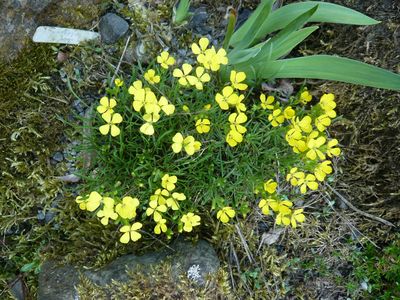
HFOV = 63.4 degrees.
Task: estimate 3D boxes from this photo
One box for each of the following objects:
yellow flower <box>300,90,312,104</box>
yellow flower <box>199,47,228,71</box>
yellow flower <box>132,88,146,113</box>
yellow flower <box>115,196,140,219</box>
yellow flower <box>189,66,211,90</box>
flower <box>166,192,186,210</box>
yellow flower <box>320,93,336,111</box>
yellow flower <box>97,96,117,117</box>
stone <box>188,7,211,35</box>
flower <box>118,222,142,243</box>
[{"bbox_3d":[0.153,-0.075,0.465,0.018,0.014,0.021,0,82,10],"label":"yellow flower"},{"bbox_3d":[0.021,-0.140,0.495,0.046,0.018,0.032,0,62,-1],"label":"yellow flower"},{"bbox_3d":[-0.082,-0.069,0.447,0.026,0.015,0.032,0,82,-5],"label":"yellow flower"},{"bbox_3d":[-0.094,0.076,0.423,0.033,0.016,0.030,0,75,0],"label":"yellow flower"},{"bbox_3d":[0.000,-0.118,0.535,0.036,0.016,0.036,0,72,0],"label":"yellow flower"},{"bbox_3d":[-0.031,0.068,0.428,0.026,0.011,0.021,0,67,1],"label":"flower"},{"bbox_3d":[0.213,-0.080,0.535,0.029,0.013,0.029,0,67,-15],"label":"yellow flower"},{"bbox_3d":[-0.133,-0.063,0.466,0.029,0.012,0.029,0,75,0],"label":"yellow flower"},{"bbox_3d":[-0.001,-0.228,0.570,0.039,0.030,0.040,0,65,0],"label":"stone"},{"bbox_3d":[-0.089,0.105,0.413,0.030,0.011,0.026,0,72,3],"label":"flower"}]

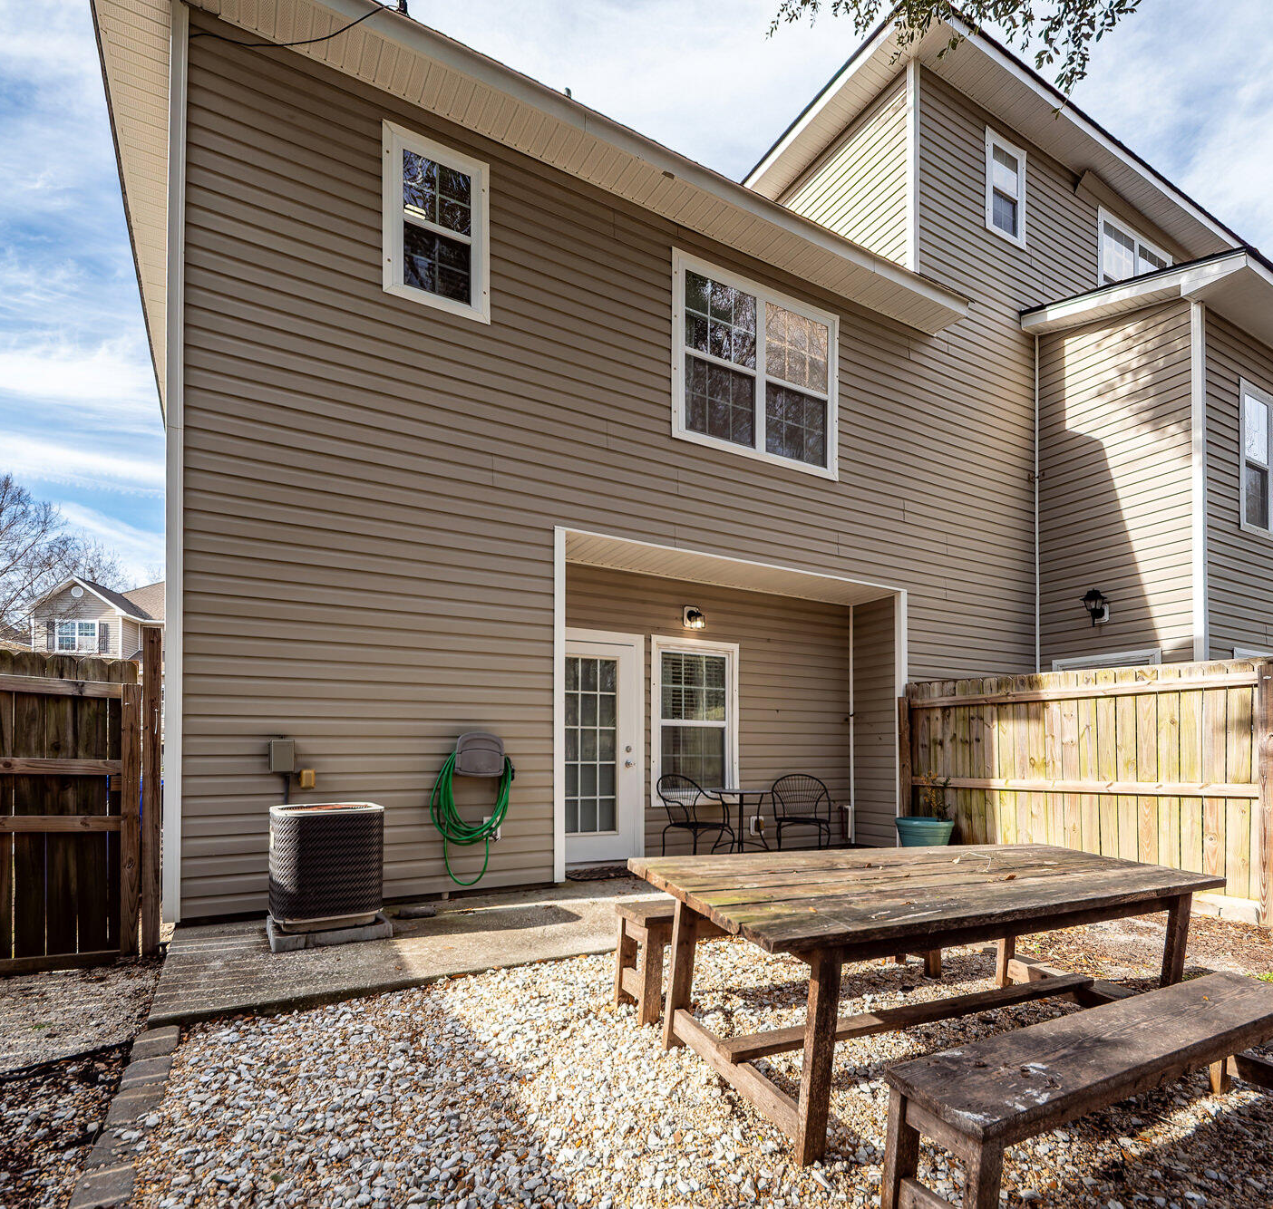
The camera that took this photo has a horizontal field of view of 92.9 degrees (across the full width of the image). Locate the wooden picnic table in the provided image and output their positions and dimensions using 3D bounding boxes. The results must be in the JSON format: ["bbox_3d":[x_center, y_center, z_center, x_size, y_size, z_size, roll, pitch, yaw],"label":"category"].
[{"bbox_3d":[1.422,1.581,2.717,2.850,0.730,0.910,7,-9,-29],"label":"wooden picnic table"}]

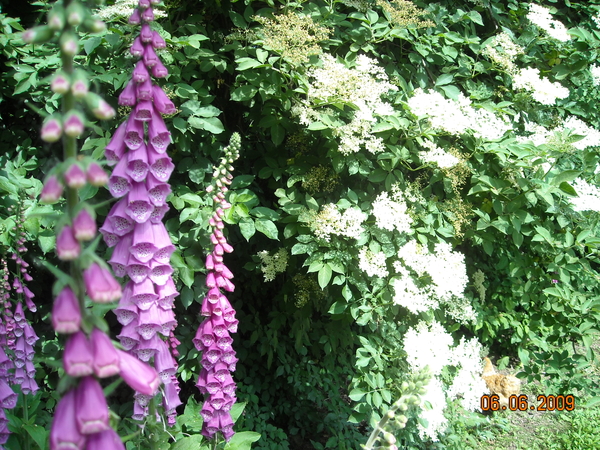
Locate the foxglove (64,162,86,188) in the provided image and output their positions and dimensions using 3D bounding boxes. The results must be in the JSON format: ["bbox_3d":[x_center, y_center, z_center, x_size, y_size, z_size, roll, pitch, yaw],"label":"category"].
[{"bbox_3d":[-0.157,-0.035,0.425,0.015,0.018,0.019,0,16,-18],"label":"foxglove"}]

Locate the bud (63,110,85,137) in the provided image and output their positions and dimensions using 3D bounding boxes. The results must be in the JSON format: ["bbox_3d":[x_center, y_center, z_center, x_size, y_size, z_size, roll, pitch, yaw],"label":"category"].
[{"bbox_3d":[-0.157,-0.070,0.420,0.013,0.018,0.013,0,-20,-5],"label":"bud"}]

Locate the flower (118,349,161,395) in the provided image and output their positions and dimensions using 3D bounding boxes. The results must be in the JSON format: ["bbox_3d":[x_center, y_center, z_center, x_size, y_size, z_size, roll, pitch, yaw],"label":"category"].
[{"bbox_3d":[-0.117,0.107,0.440,0.021,0.043,0.021,-37,-7,-29],"label":"flower"}]

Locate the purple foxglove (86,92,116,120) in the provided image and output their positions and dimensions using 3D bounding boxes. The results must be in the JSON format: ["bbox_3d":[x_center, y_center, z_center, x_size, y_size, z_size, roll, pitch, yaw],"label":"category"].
[{"bbox_3d":[-0.133,-0.079,0.405,0.025,0.011,0.011,37,-3,17],"label":"purple foxglove"}]

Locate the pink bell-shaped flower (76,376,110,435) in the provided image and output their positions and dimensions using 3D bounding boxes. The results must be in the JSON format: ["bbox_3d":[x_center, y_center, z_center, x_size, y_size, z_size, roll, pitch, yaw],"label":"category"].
[{"bbox_3d":[-0.144,0.125,0.420,0.022,0.042,0.027,-7,14,-16],"label":"pink bell-shaped flower"}]

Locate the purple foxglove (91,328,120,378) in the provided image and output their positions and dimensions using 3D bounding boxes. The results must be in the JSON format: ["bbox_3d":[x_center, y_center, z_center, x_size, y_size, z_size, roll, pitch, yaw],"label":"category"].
[{"bbox_3d":[-0.135,0.089,0.420,0.018,0.034,0.019,-2,-14,-25],"label":"purple foxglove"}]

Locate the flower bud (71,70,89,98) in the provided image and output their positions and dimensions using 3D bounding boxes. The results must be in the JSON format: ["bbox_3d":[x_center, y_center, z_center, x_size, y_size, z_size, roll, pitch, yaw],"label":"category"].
[{"bbox_3d":[-0.147,-0.094,0.405,0.012,0.019,0.015,-2,5,-25],"label":"flower bud"}]

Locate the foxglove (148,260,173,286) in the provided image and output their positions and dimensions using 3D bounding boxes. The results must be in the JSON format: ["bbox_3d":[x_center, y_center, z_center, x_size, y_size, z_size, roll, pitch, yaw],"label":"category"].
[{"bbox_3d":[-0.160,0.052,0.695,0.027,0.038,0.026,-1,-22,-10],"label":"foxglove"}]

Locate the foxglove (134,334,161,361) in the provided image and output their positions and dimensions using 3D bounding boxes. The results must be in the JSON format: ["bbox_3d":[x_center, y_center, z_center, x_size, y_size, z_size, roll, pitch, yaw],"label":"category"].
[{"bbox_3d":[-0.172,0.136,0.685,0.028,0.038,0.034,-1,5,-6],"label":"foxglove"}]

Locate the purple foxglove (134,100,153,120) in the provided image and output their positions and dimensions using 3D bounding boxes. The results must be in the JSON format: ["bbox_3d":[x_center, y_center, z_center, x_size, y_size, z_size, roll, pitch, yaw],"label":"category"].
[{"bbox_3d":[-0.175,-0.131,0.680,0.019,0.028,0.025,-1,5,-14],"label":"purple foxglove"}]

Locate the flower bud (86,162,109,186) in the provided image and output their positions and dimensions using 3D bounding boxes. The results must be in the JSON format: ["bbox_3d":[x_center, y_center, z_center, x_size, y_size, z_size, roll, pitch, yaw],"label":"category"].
[{"bbox_3d":[-0.143,-0.036,0.430,0.015,0.018,0.019,-12,21,-22],"label":"flower bud"}]

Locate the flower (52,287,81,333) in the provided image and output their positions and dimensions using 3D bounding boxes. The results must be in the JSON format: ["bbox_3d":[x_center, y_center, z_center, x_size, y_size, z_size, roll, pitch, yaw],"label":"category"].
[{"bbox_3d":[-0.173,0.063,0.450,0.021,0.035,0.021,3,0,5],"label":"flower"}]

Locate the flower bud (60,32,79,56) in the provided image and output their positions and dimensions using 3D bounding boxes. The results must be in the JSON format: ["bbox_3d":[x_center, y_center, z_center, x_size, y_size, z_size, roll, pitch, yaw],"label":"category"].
[{"bbox_3d":[-0.171,-0.134,0.450,0.013,0.018,0.017,-2,7,-14],"label":"flower bud"}]

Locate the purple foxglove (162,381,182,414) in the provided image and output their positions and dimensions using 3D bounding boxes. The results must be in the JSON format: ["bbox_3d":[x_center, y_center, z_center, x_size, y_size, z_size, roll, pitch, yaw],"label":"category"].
[{"bbox_3d":[-0.150,0.201,0.715,0.020,0.041,0.020,-4,-19,-35],"label":"purple foxglove"}]

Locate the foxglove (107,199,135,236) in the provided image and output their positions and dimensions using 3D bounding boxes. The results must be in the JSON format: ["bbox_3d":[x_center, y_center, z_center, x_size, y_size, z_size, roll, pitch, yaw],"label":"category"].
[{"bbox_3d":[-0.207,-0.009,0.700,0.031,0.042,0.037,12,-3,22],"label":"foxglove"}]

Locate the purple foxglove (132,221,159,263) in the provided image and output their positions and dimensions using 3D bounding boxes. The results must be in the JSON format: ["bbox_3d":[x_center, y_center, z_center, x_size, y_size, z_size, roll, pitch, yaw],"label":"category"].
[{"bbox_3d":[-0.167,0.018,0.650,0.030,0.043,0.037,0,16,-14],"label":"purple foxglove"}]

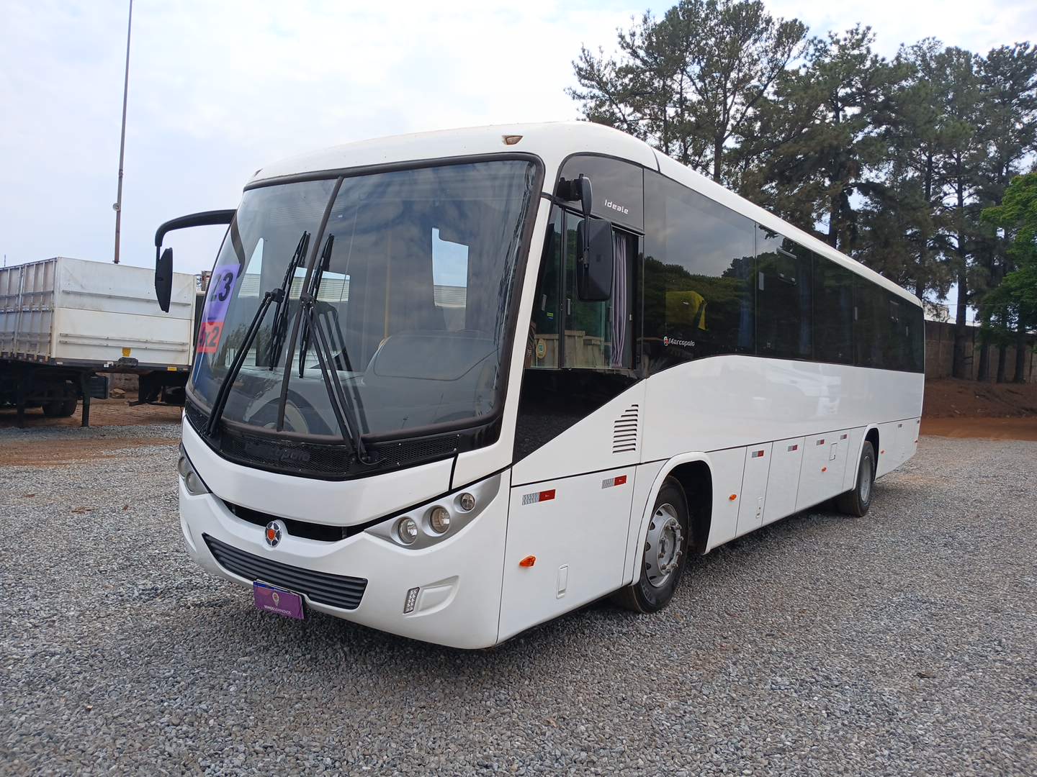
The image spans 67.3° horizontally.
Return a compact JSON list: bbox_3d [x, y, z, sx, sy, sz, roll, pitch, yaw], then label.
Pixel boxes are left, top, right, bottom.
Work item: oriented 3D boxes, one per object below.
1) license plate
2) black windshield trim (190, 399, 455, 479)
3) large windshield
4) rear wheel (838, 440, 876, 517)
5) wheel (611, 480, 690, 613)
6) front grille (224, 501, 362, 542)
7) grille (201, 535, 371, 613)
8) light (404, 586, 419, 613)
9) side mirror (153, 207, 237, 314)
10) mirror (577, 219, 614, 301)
[{"bbox_3d":[-1.326,1.169,4.256,0.420,0.135,0.020,5,3,36],"label":"license plate"},{"bbox_3d":[-1.216,0.299,4.393,2.020,0.310,0.400,5,0,36],"label":"black windshield trim"},{"bbox_3d":[-1.101,-0.497,4.383,2.420,1.520,0.380,5,-7,36],"label":"large windshield"},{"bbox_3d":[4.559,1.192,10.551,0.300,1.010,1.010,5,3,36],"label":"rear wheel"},{"bbox_3d":[0.971,1.165,5.963,0.290,1.010,1.010,5,3,36],"label":"wheel"},{"bbox_3d":[-1.288,0.748,4.262,1.190,0.120,0.110,5,3,36],"label":"front grille"},{"bbox_3d":[-1.320,1.004,4.247,1.420,0.220,0.100,5,3,36],"label":"grille"},{"bbox_3d":[-0.518,1.019,3.758,0.075,0.140,0.040,4,2,21],"label":"light"},{"bbox_3d":[-2.124,-0.835,5.155,0.550,0.700,0.240,2,2,-17],"label":"side mirror"},{"bbox_3d":[0.385,-0.638,3.873,0.205,0.420,0.100,4,2,16],"label":"mirror"}]

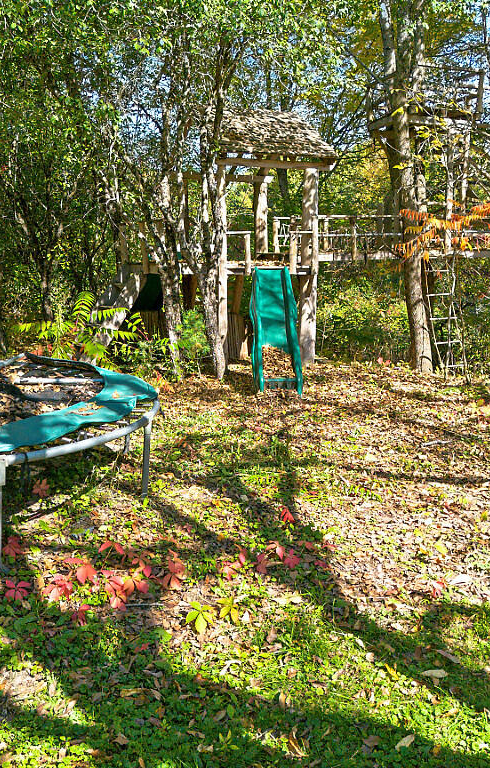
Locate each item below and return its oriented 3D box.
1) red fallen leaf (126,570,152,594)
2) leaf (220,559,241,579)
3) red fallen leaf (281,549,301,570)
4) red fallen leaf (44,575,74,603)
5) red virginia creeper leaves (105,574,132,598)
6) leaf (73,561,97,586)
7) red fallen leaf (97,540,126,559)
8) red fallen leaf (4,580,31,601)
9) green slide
[{"bbox_3d":[-0.541,1.017,3.639,0.117,0.080,0.111,-2,14,-9],"label":"red fallen leaf"},{"bbox_3d":[-0.109,1.389,5.346,0.161,0.070,0.179,0,13,-1],"label":"leaf"},{"bbox_3d":[0.256,0.965,3.903,0.104,0.085,0.099,1,13,4],"label":"red fallen leaf"},{"bbox_3d":[-1.317,1.444,5.013,0.205,0.071,0.270,-3,14,-16],"label":"red fallen leaf"},{"bbox_3d":[-0.645,1.032,3.619,0.126,0.074,0.119,-3,14,-11],"label":"red virginia creeper leaves"},{"bbox_3d":[-0.833,0.990,3.710,0.119,0.094,0.113,-3,14,-13],"label":"leaf"},{"bbox_3d":[-0.735,0.912,3.911,0.147,0.054,0.115,-3,14,-11],"label":"red fallen leaf"},{"bbox_3d":[-1.596,1.449,4.980,0.191,0.070,0.156,-4,14,-19],"label":"red fallen leaf"},{"bbox_3d":[0.367,-0.736,8.689,0.530,1.220,2.050,0,13,-2],"label":"green slide"}]

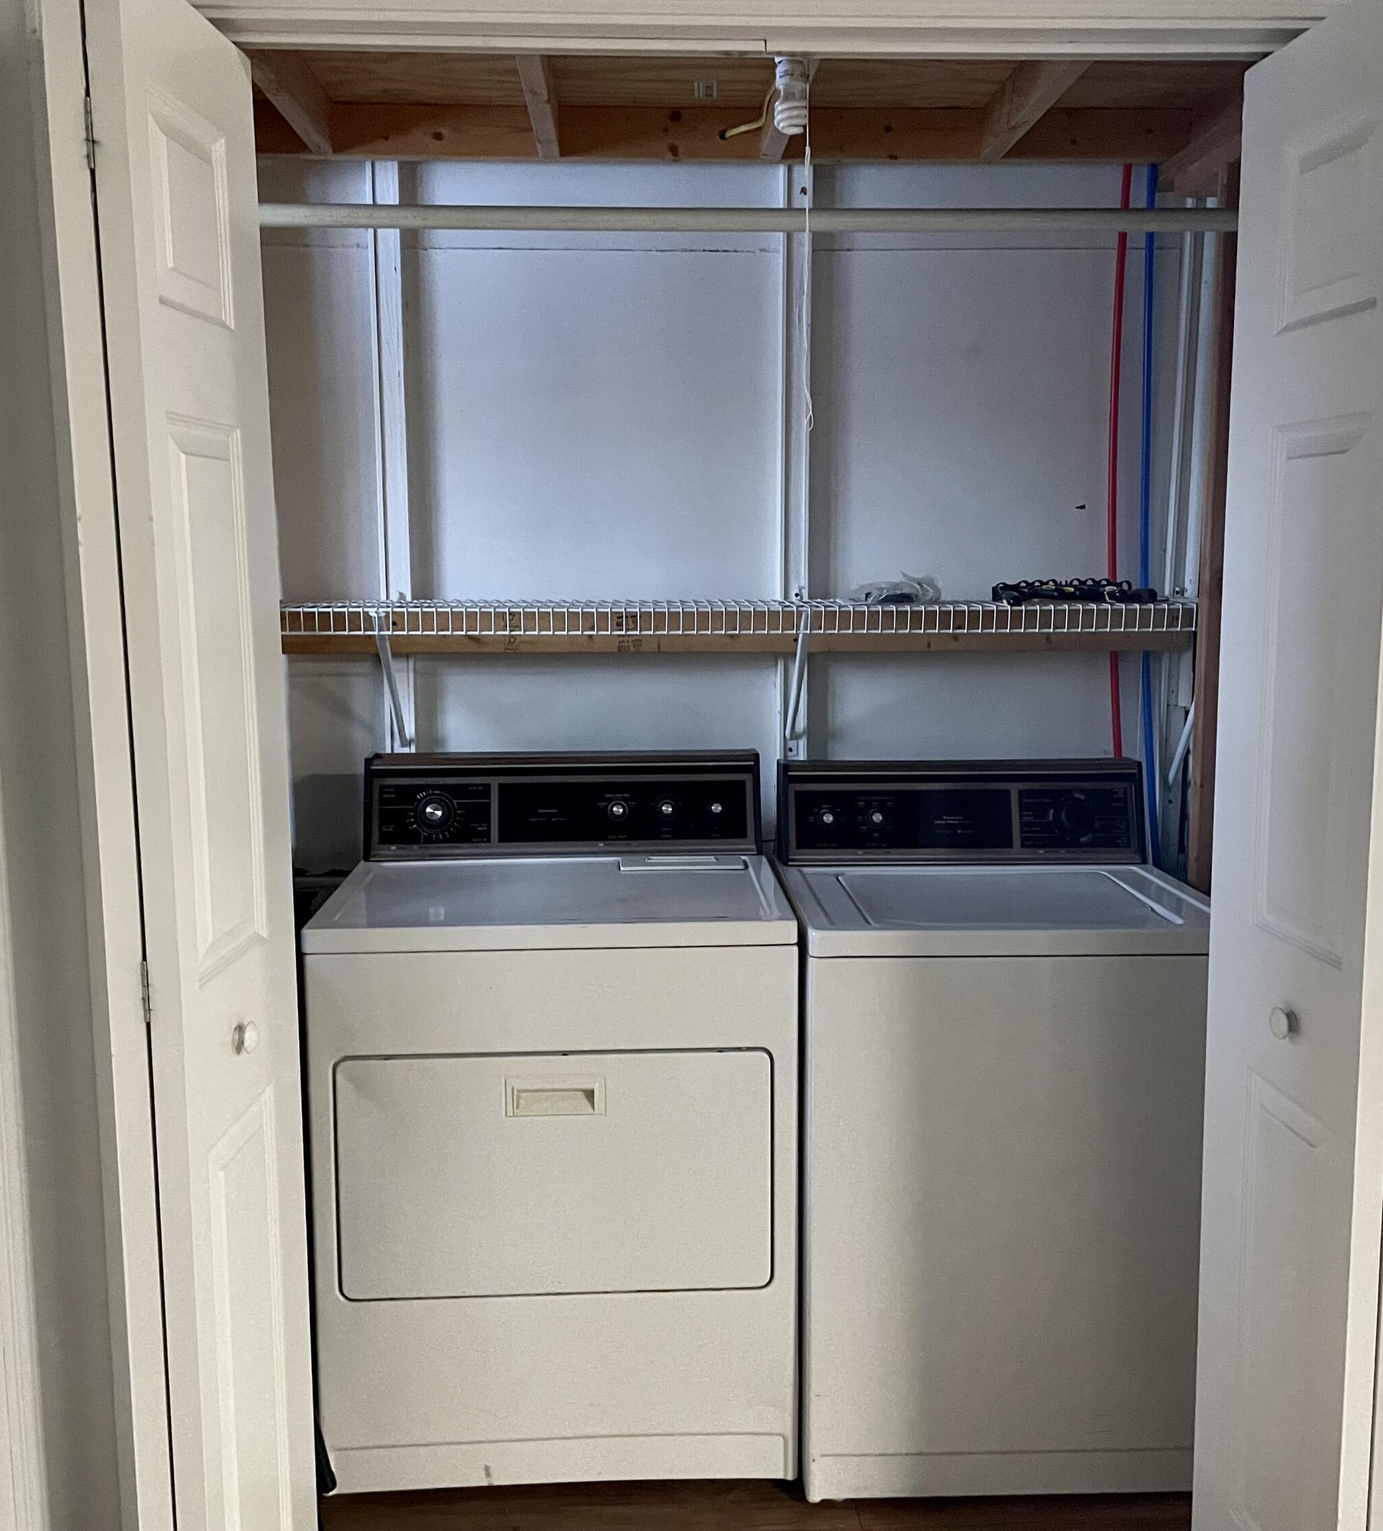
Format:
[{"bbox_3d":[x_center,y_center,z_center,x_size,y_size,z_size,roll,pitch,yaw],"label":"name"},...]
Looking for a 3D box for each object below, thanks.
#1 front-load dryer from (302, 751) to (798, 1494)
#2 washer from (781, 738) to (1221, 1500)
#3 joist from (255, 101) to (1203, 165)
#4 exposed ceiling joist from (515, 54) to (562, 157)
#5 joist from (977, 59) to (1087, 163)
[{"bbox_3d":[-0.224,0.560,2.685,0.741,1.095,0.690,-1,7,-3],"label":"front-load dryer"},{"bbox_3d":[0.503,0.565,2.647,0.675,1.089,0.660,0,7,-1],"label":"washer"},{"bbox_3d":[0.034,-1.161,2.825,1.792,0.090,0.040,0,7,-2],"label":"joist"},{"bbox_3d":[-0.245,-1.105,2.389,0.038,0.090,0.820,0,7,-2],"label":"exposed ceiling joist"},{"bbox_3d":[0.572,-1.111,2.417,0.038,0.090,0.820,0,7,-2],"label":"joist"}]

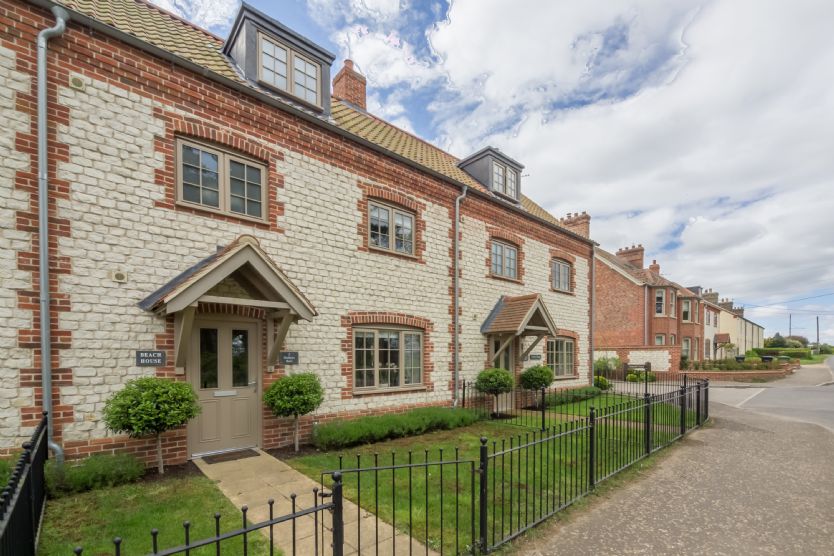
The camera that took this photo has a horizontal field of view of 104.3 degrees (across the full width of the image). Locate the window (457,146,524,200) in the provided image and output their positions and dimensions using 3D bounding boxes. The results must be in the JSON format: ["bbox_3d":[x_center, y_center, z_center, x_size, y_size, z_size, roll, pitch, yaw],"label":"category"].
[{"bbox_3d":[2.229,-3.182,9.972,1.700,1.300,1.300,5,-8,-37],"label":"window"}]

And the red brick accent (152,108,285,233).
[{"bbox_3d":[-3.087,-1.736,5.237,1.700,1.380,0.150,5,-8,-37],"label":"red brick accent"}]

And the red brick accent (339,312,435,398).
[{"bbox_3d":[-0.513,1.639,6.770,2.200,1.700,0.150,5,-8,-37],"label":"red brick accent"}]

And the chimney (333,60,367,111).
[{"bbox_3d":[-2.354,-6.679,11.310,0.780,1.750,0.850,5,-8,-37],"label":"chimney"}]

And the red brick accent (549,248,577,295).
[{"bbox_3d":[5.021,-0.189,11.134,1.720,1.420,0.150,5,-8,-37],"label":"red brick accent"}]

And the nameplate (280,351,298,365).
[{"bbox_3d":[-2.147,1.343,5.446,0.310,0.210,0.030,5,-8,-37],"label":"nameplate"}]

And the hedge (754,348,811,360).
[{"bbox_3d":[56.181,11.791,49.985,2.000,1.800,6.000,5,-8,-37],"label":"hedge"}]

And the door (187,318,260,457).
[{"bbox_3d":[-2.923,1.663,4.970,1.000,2.100,0.120,5,-8,-37],"label":"door"}]

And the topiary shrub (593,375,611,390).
[{"bbox_3d":[7.591,4.311,13.379,0.800,0.650,0.800,5,-8,-37],"label":"topiary shrub"}]

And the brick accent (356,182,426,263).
[{"bbox_3d":[-0.489,-1.235,7.086,1.700,1.380,0.150,5,-8,-37],"label":"brick accent"}]

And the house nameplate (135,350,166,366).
[{"bbox_3d":[-3.578,1.083,4.364,0.310,0.210,0.030,5,-8,-37],"label":"house nameplate"}]

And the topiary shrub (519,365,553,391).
[{"bbox_3d":[3.319,2.787,9.082,0.880,0.750,0.880,5,-8,-37],"label":"topiary shrub"}]

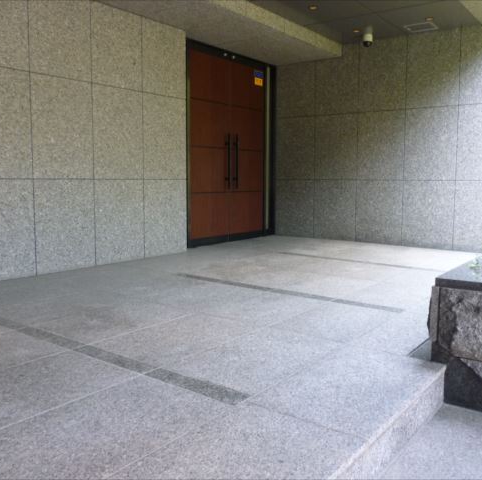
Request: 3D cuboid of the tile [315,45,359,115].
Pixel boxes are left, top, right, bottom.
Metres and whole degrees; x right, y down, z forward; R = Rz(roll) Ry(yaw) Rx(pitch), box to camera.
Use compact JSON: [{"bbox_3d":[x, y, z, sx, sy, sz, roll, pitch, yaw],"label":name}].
[{"bbox_3d":[1.269,-2.094,6.802,0.614,0.862,0.030,5,8,37],"label":"tile"}]

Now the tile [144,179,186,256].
[{"bbox_3d":[-0.812,-0.248,5.589,0.030,0.806,0.648,5,8,37],"label":"tile"}]

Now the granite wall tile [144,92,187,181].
[{"bbox_3d":[-0.808,-1.078,5.491,0.030,0.858,0.648,5,8,37],"label":"granite wall tile"}]

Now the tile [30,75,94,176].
[{"bbox_3d":[-1.584,-0.985,4.594,0.030,0.880,0.620,5,8,37],"label":"tile"}]

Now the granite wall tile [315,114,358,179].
[{"bbox_3d":[1.313,-1.259,7.106,0.645,0.876,0.030,5,8,37],"label":"granite wall tile"}]

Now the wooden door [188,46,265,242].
[{"bbox_3d":[-0.166,-1.173,6.791,0.053,2.297,1.558,5,8,37],"label":"wooden door"}]

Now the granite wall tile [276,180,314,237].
[{"bbox_3d":[0.781,-0.463,7.541,0.658,0.825,0.030,5,8,37],"label":"granite wall tile"}]

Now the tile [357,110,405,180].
[{"bbox_3d":[1.823,-1.214,6.723,0.634,0.876,0.030,5,8,37],"label":"tile"}]

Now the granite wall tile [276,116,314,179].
[{"bbox_3d":[0.768,-1.283,7.274,0.621,0.858,0.030,5,8,37],"label":"granite wall tile"}]

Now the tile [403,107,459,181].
[{"bbox_3d":[2.253,-1.145,6.167,0.614,0.858,0.030,5,8,37],"label":"tile"}]

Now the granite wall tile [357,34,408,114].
[{"bbox_3d":[1.763,-2.049,6.434,0.614,0.862,0.030,5,8,37],"label":"granite wall tile"}]

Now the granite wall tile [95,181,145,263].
[{"bbox_3d":[-1.212,-0.194,5.184,0.030,0.825,0.620,5,8,37],"label":"granite wall tile"}]

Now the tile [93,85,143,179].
[{"bbox_3d":[-1.187,-1.021,4.990,0.030,0.858,0.606,5,8,37],"label":"tile"}]

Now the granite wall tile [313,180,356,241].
[{"bbox_3d":[1.261,-0.406,7.002,0.614,0.806,0.030,5,8,37],"label":"granite wall tile"}]

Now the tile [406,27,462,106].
[{"bbox_3d":[2.330,-2.048,6.243,0.630,0.893,0.030,5,8,37],"label":"tile"}]

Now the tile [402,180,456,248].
[{"bbox_3d":[2.298,-0.321,6.396,0.631,0.825,0.030,5,8,37],"label":"tile"}]

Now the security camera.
[{"bbox_3d":[1.473,-2.351,5.980,0.110,0.248,0.110,5,8,37],"label":"security camera"}]

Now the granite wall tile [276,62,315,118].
[{"bbox_3d":[0.794,-2.121,7.403,0.661,0.766,0.030,5,8,37],"label":"granite wall tile"}]

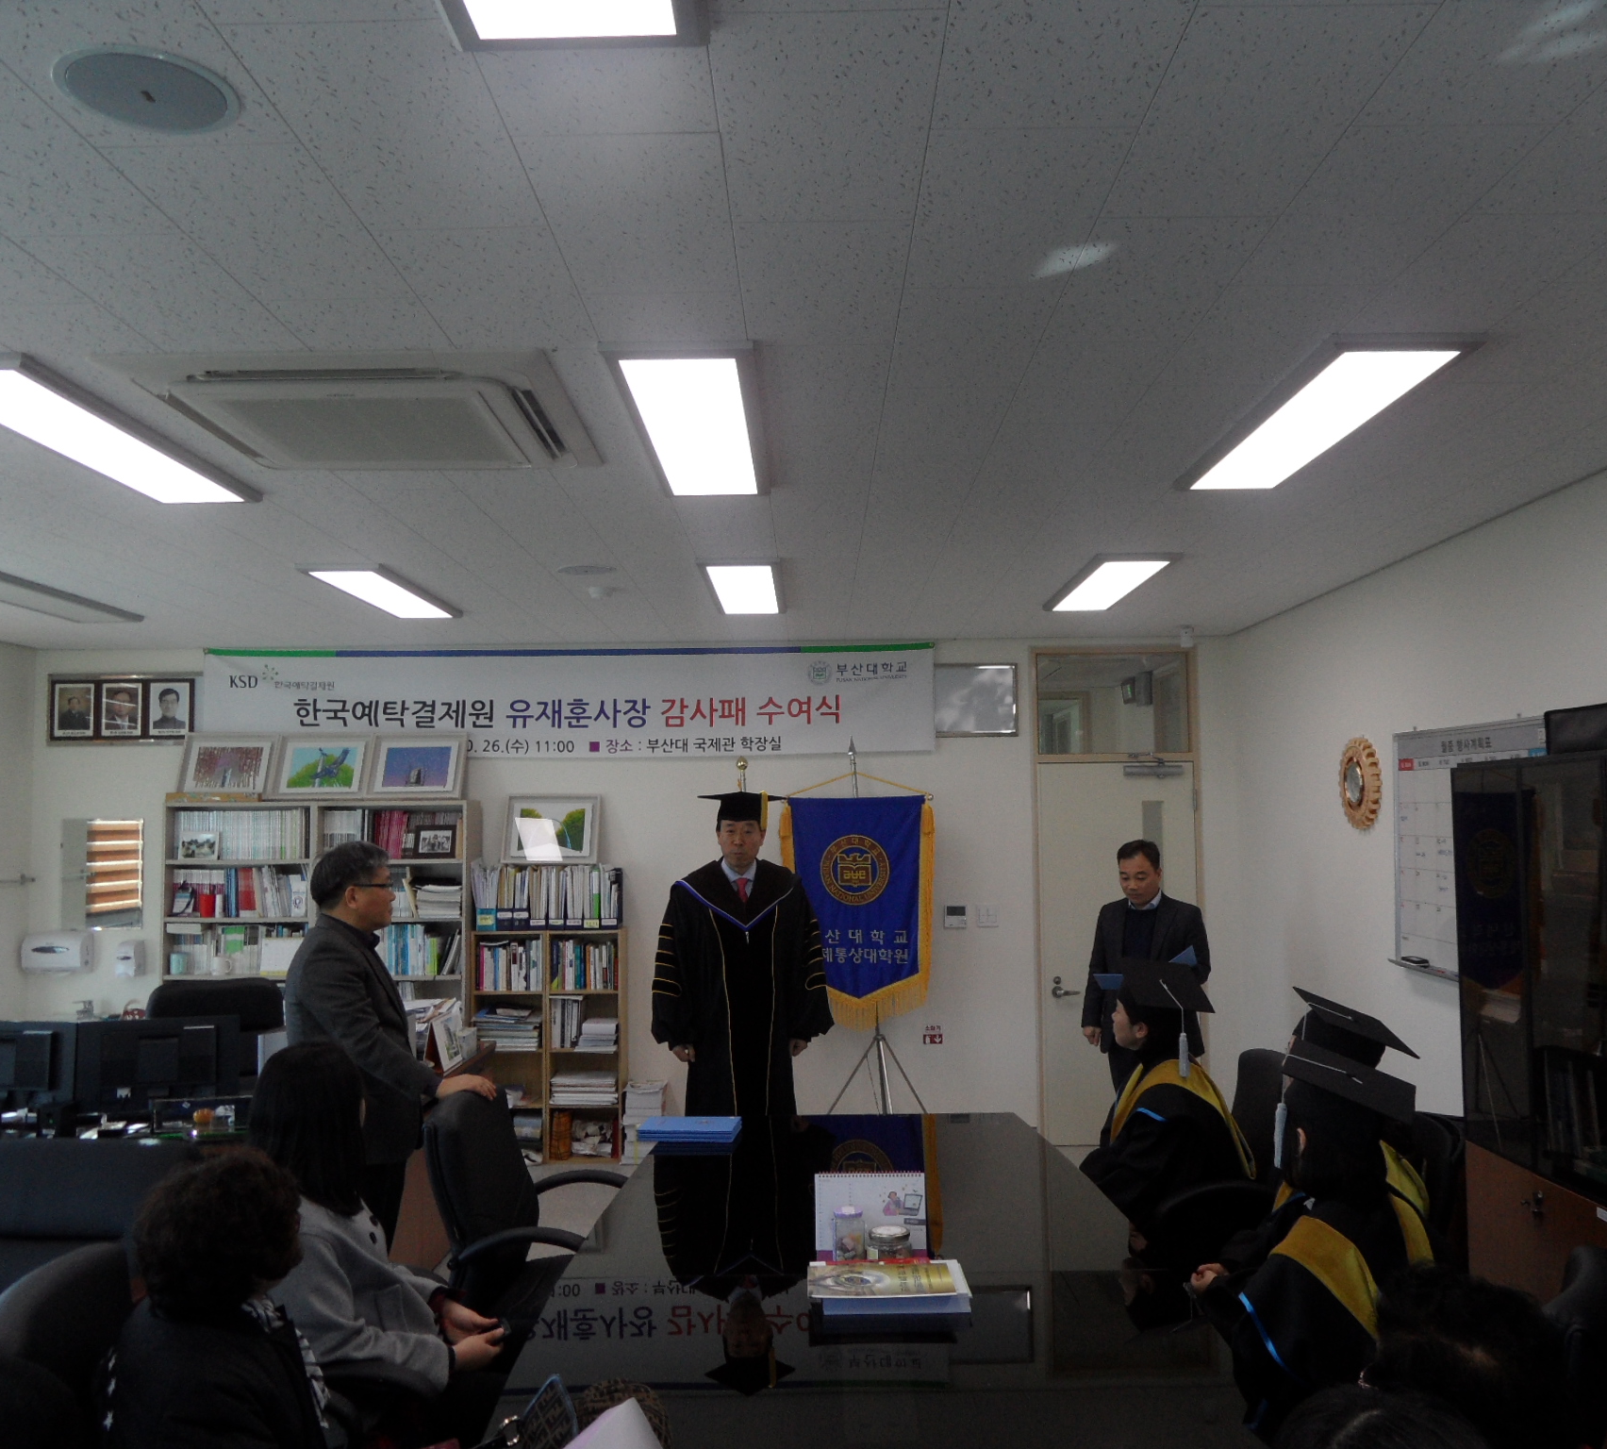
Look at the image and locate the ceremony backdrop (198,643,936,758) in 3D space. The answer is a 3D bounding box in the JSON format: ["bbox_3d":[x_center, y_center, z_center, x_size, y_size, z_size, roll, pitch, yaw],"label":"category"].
[{"bbox_3d":[-1.286,-0.131,7.261,3.962,0.610,0.030,-1,-4,0],"label":"ceremony backdrop"}]

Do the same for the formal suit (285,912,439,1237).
[{"bbox_3d":[-1.302,1.250,4.031,0.420,1.360,0.510,0,-4,-2],"label":"formal suit"}]

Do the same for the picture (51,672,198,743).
[{"bbox_3d":[-3.689,-0.086,7.280,0.836,0.387,0.035,-1,-4,0],"label":"picture"}]

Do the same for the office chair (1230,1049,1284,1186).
[{"bbox_3d":[1.332,1.532,4.137,0.650,0.970,0.620,-1,-4,3],"label":"office chair"}]

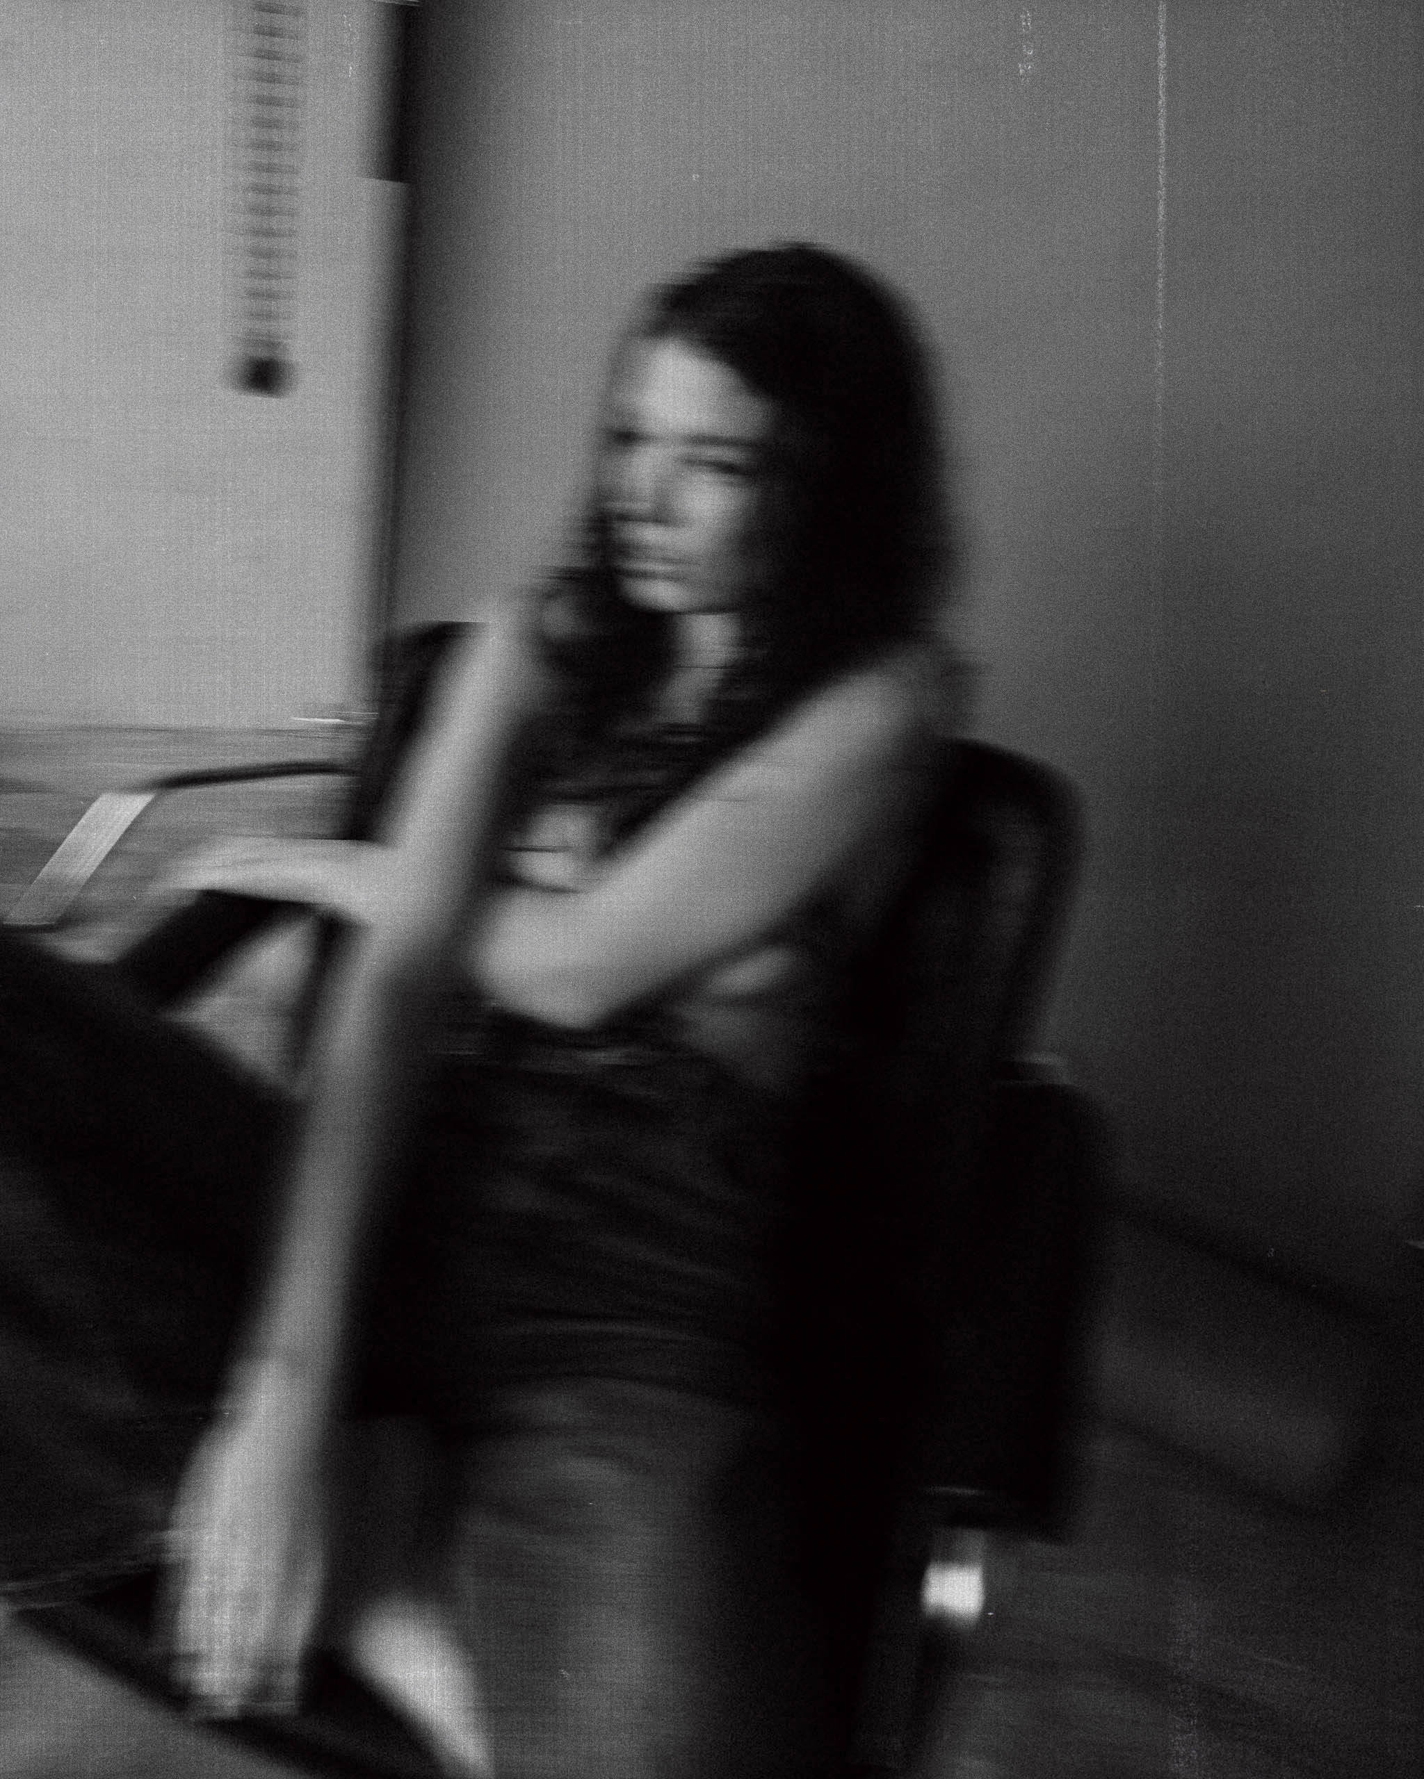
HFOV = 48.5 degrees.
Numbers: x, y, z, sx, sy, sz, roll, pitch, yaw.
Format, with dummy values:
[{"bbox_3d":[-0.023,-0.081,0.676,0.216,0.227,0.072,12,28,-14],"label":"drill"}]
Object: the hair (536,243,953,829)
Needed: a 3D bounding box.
[{"bbox_3d":[0.028,-0.249,1.102,0.225,0.380,0.250,16,17,37],"label":"hair"}]

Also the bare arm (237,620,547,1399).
[{"bbox_3d":[-0.209,0.054,1.102,0.100,0.581,0.115,9,-20,14],"label":"bare arm"}]

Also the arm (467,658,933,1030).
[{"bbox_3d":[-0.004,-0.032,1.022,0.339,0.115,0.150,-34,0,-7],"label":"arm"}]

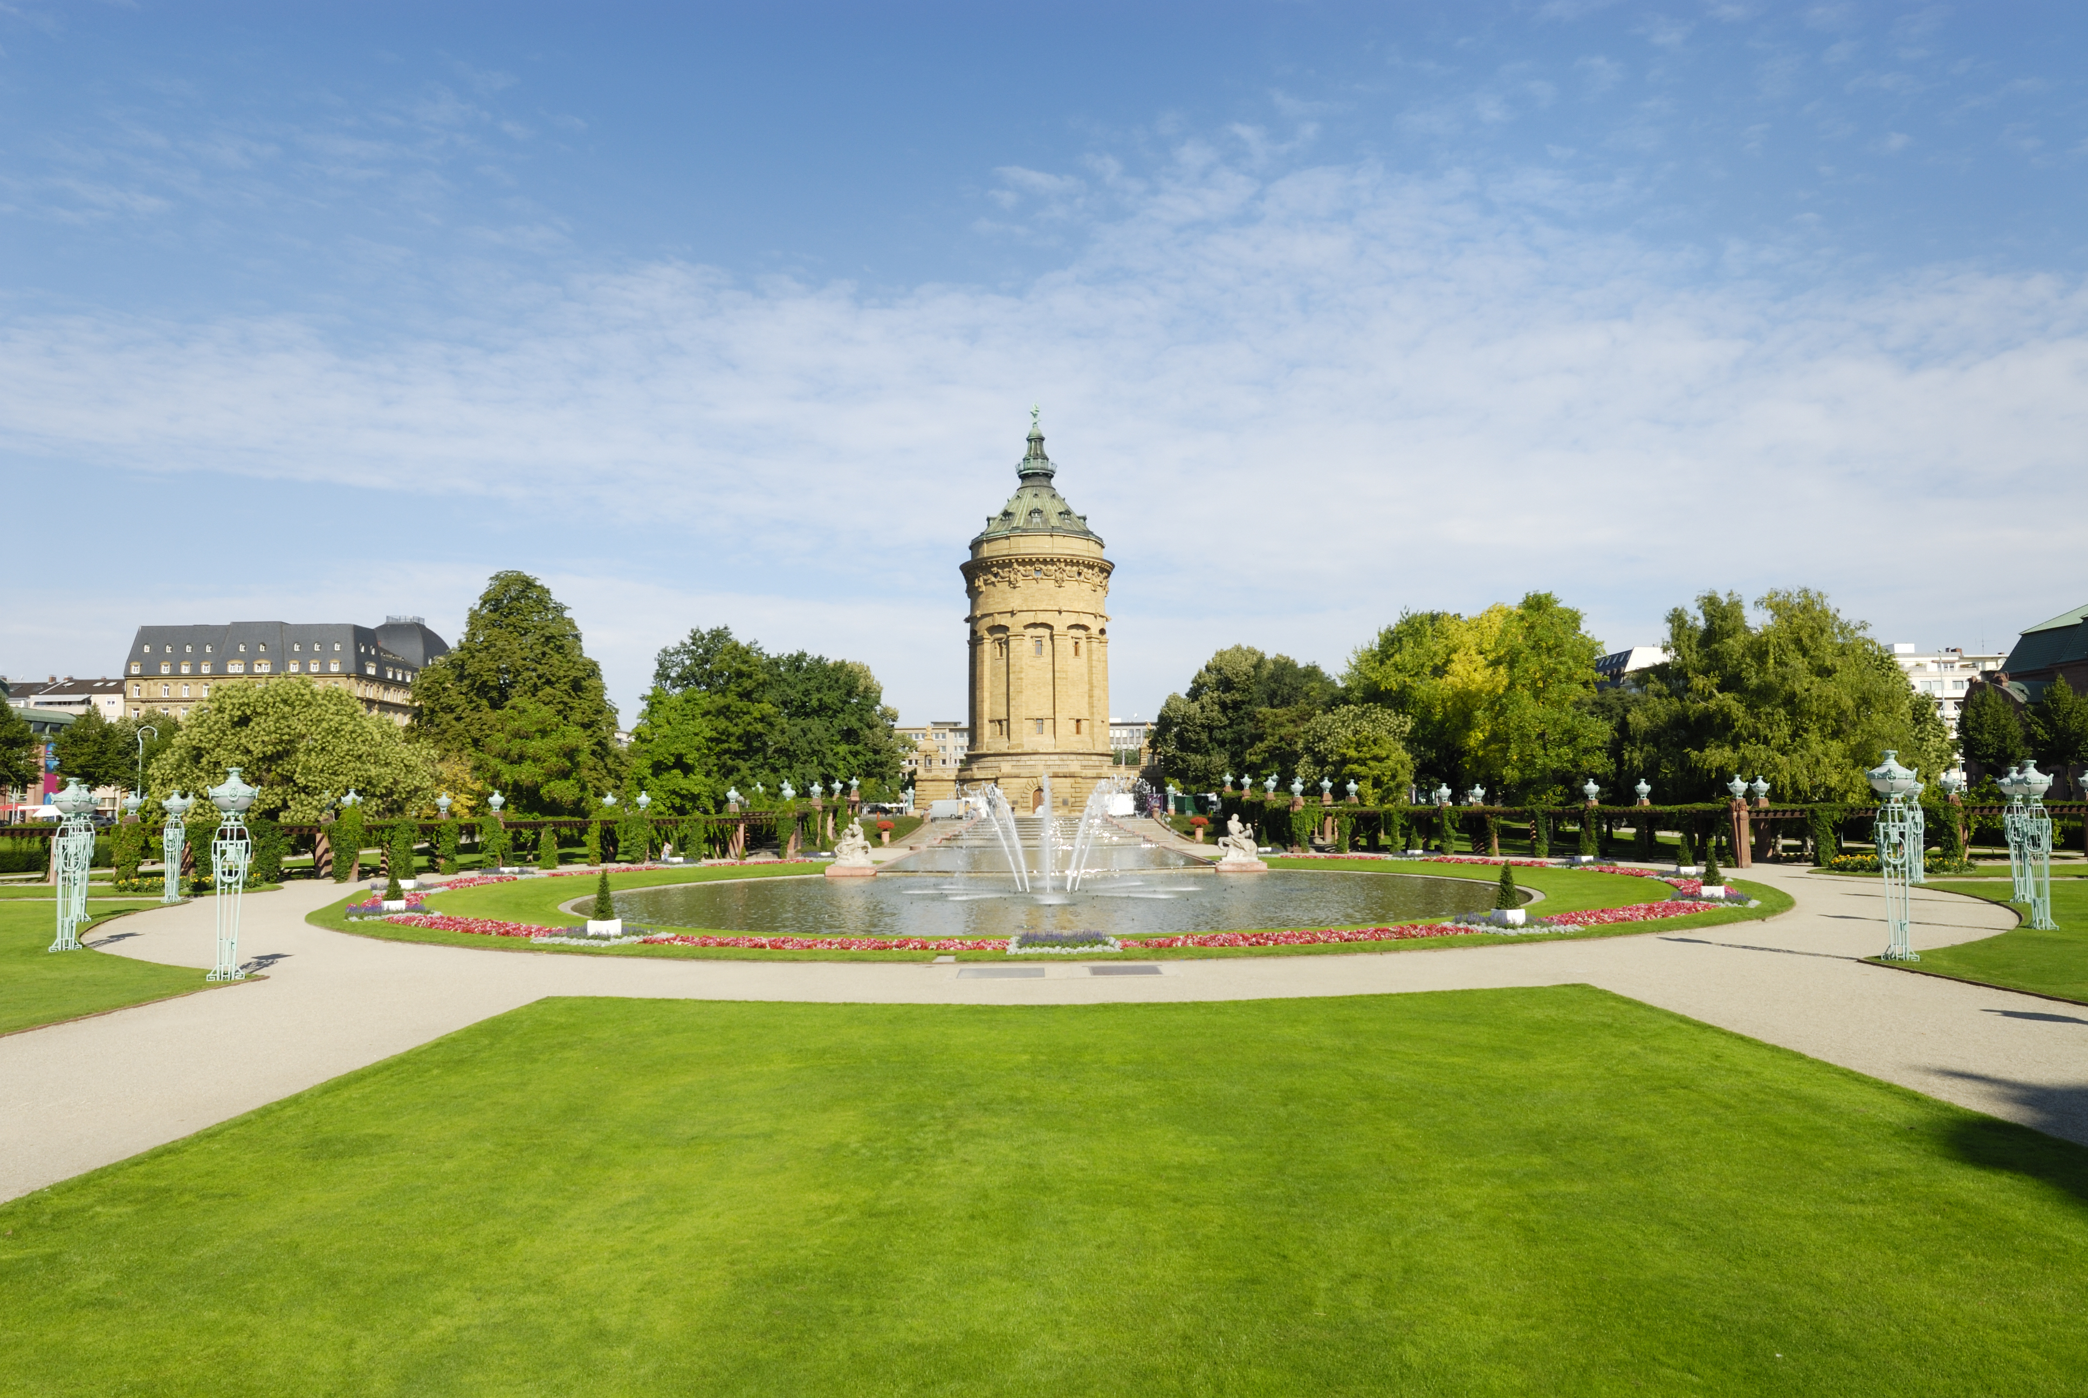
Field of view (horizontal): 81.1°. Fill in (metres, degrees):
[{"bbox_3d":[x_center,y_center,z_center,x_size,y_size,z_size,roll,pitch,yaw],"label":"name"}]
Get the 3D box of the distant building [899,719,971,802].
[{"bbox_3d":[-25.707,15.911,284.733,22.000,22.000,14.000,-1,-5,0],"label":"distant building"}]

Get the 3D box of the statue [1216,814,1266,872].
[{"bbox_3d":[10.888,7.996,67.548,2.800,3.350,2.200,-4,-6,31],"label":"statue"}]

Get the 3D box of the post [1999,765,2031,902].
[{"bbox_3d":[32.891,4.595,41.189,0.970,4.550,0.970,-5,-6,38],"label":"post"}]

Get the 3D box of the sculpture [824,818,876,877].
[{"bbox_3d":[-10.630,8.277,68.199,3.000,3.210,2.200,1,-5,-17],"label":"sculpture"}]

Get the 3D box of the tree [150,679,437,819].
[{"bbox_3d":[-55.963,5.226,90.940,18.270,13.450,17.350,-1,-5,0],"label":"tree"}]

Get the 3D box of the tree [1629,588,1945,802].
[{"bbox_3d":[53.837,1.122,88.207,20.000,18.500,19.000,-4,-6,31],"label":"tree"}]

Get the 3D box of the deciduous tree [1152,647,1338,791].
[{"bbox_3d":[23.111,4.126,140.161,21.060,20.400,20.010,-1,-5,0],"label":"deciduous tree"}]

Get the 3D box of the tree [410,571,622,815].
[{"bbox_3d":[-46.365,0.861,107.379,17.090,24.450,16.230,-1,-5,0],"label":"tree"}]

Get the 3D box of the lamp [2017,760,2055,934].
[{"bbox_3d":[26.888,3.952,33.033,0.970,4.550,0.970,-5,-7,39],"label":"lamp"}]

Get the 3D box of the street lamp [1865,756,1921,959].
[{"bbox_3d":[18.582,3.407,26.609,0.970,4.550,0.970,-4,-6,35],"label":"street lamp"}]

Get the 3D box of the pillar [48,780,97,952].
[{"bbox_3d":[-22.921,3.884,28.700,1.000,4.000,1.000,3,-6,-34],"label":"pillar"}]

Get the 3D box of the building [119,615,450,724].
[{"bbox_3d":[-123.938,4.764,205.481,36.690,33.000,34.000,-1,-5,0],"label":"building"}]

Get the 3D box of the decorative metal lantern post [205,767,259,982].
[{"bbox_3d":[-18.759,4.011,28.167,1.080,4.820,1.080,-1,-5,0],"label":"decorative metal lantern post"}]

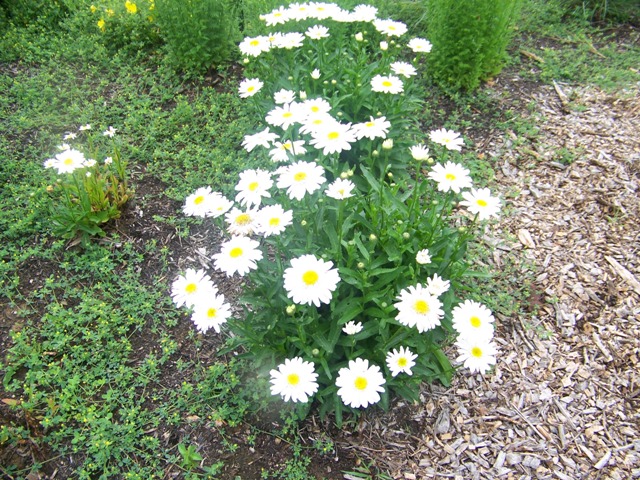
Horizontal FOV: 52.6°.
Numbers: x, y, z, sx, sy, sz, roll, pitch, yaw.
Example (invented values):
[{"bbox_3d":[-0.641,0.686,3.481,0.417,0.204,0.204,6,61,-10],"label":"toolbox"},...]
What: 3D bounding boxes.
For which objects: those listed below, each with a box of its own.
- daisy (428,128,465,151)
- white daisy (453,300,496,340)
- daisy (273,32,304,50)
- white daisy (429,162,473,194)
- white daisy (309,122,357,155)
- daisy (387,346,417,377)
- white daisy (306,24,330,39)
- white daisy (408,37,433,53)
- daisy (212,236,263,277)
[{"bbox_3d":[0.299,-0.238,1.530,0.083,0.027,0.081,20,46,7],"label":"daisy"},{"bbox_3d":[0.308,0.164,1.298,0.082,0.023,0.082,5,69,-4],"label":"white daisy"},{"bbox_3d":[-0.078,-0.500,1.630,0.076,0.019,0.076,0,49,-3],"label":"daisy"},{"bbox_3d":[0.244,-0.118,1.210,0.082,0.021,0.082,10,50,10],"label":"white daisy"},{"bbox_3d":[0.027,-0.208,1.330,0.098,0.030,0.096,1,51,1],"label":"white daisy"},{"bbox_3d":[0.165,0.246,1.310,0.064,0.022,0.062,-2,64,4],"label":"daisy"},{"bbox_3d":[-0.006,-0.530,1.650,0.065,0.021,0.065,0,48,0],"label":"white daisy"},{"bbox_3d":[0.323,-0.628,2.080,0.080,0.030,0.079,6,47,7],"label":"white daisy"},{"bbox_3d":[-0.136,0.026,1.070,0.083,0.021,0.083,-2,51,3],"label":"daisy"}]

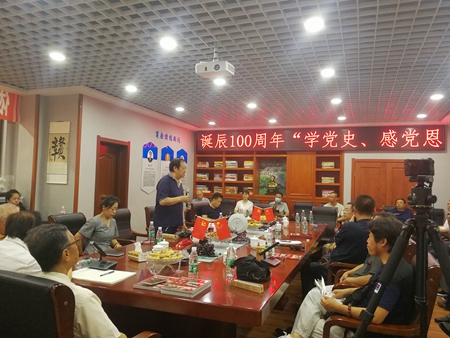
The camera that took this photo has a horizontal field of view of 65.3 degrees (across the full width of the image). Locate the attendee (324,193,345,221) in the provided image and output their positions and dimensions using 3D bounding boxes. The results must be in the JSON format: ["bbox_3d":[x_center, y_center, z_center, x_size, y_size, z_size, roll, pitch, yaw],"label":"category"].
[{"bbox_3d":[2.209,1.129,7.150,0.520,1.270,0.750,0,-3,25],"label":"attendee"}]

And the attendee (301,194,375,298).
[{"bbox_3d":[1.161,0.925,3.500,0.800,1.310,0.560,-1,-3,37],"label":"attendee"}]

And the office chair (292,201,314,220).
[{"bbox_3d":[1.579,1.218,7.111,0.600,1.040,0.650,1,-2,21],"label":"office chair"}]

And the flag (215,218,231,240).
[{"bbox_3d":[-0.025,0.612,3.550,0.140,0.220,0.030,-14,-5,11],"label":"flag"}]

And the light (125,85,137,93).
[{"bbox_3d":[-1.503,-1.293,5.646,0.175,0.050,0.175,1,-2,21],"label":"light"}]

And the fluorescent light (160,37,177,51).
[{"bbox_3d":[-0.596,-1.324,3.704,0.175,0.050,0.175,0,-3,21],"label":"fluorescent light"}]

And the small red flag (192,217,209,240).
[{"bbox_3d":[-0.248,0.604,3.550,0.130,0.220,0.030,15,0,11],"label":"small red flag"}]

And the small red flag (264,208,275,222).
[{"bbox_3d":[0.697,0.722,5.450,0.135,0.215,0.030,-14,-5,11],"label":"small red flag"}]

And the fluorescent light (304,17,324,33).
[{"bbox_3d":[0.818,-1.317,3.208,0.175,0.050,0.175,0,-3,21],"label":"fluorescent light"}]

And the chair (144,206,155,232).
[{"bbox_3d":[-0.848,1.071,5.452,0.650,1.040,0.600,1,-2,23],"label":"chair"}]

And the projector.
[{"bbox_3d":[-0.099,-1.030,3.650,0.330,0.095,0.240,-1,0,19],"label":"projector"}]

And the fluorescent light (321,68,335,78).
[{"bbox_3d":[1.327,-1.238,4.525,0.175,0.050,0.175,1,-2,21],"label":"fluorescent light"}]

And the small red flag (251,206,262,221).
[{"bbox_3d":[0.449,0.632,4.955,0.140,0.205,0.040,1,-2,21],"label":"small red flag"}]

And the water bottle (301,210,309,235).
[{"bbox_3d":[1.097,0.780,4.800,0.066,0.230,0.066,0,-3,21],"label":"water bottle"}]

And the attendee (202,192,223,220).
[{"bbox_3d":[-0.162,1.028,6.079,0.750,1.220,0.500,1,-3,31],"label":"attendee"}]

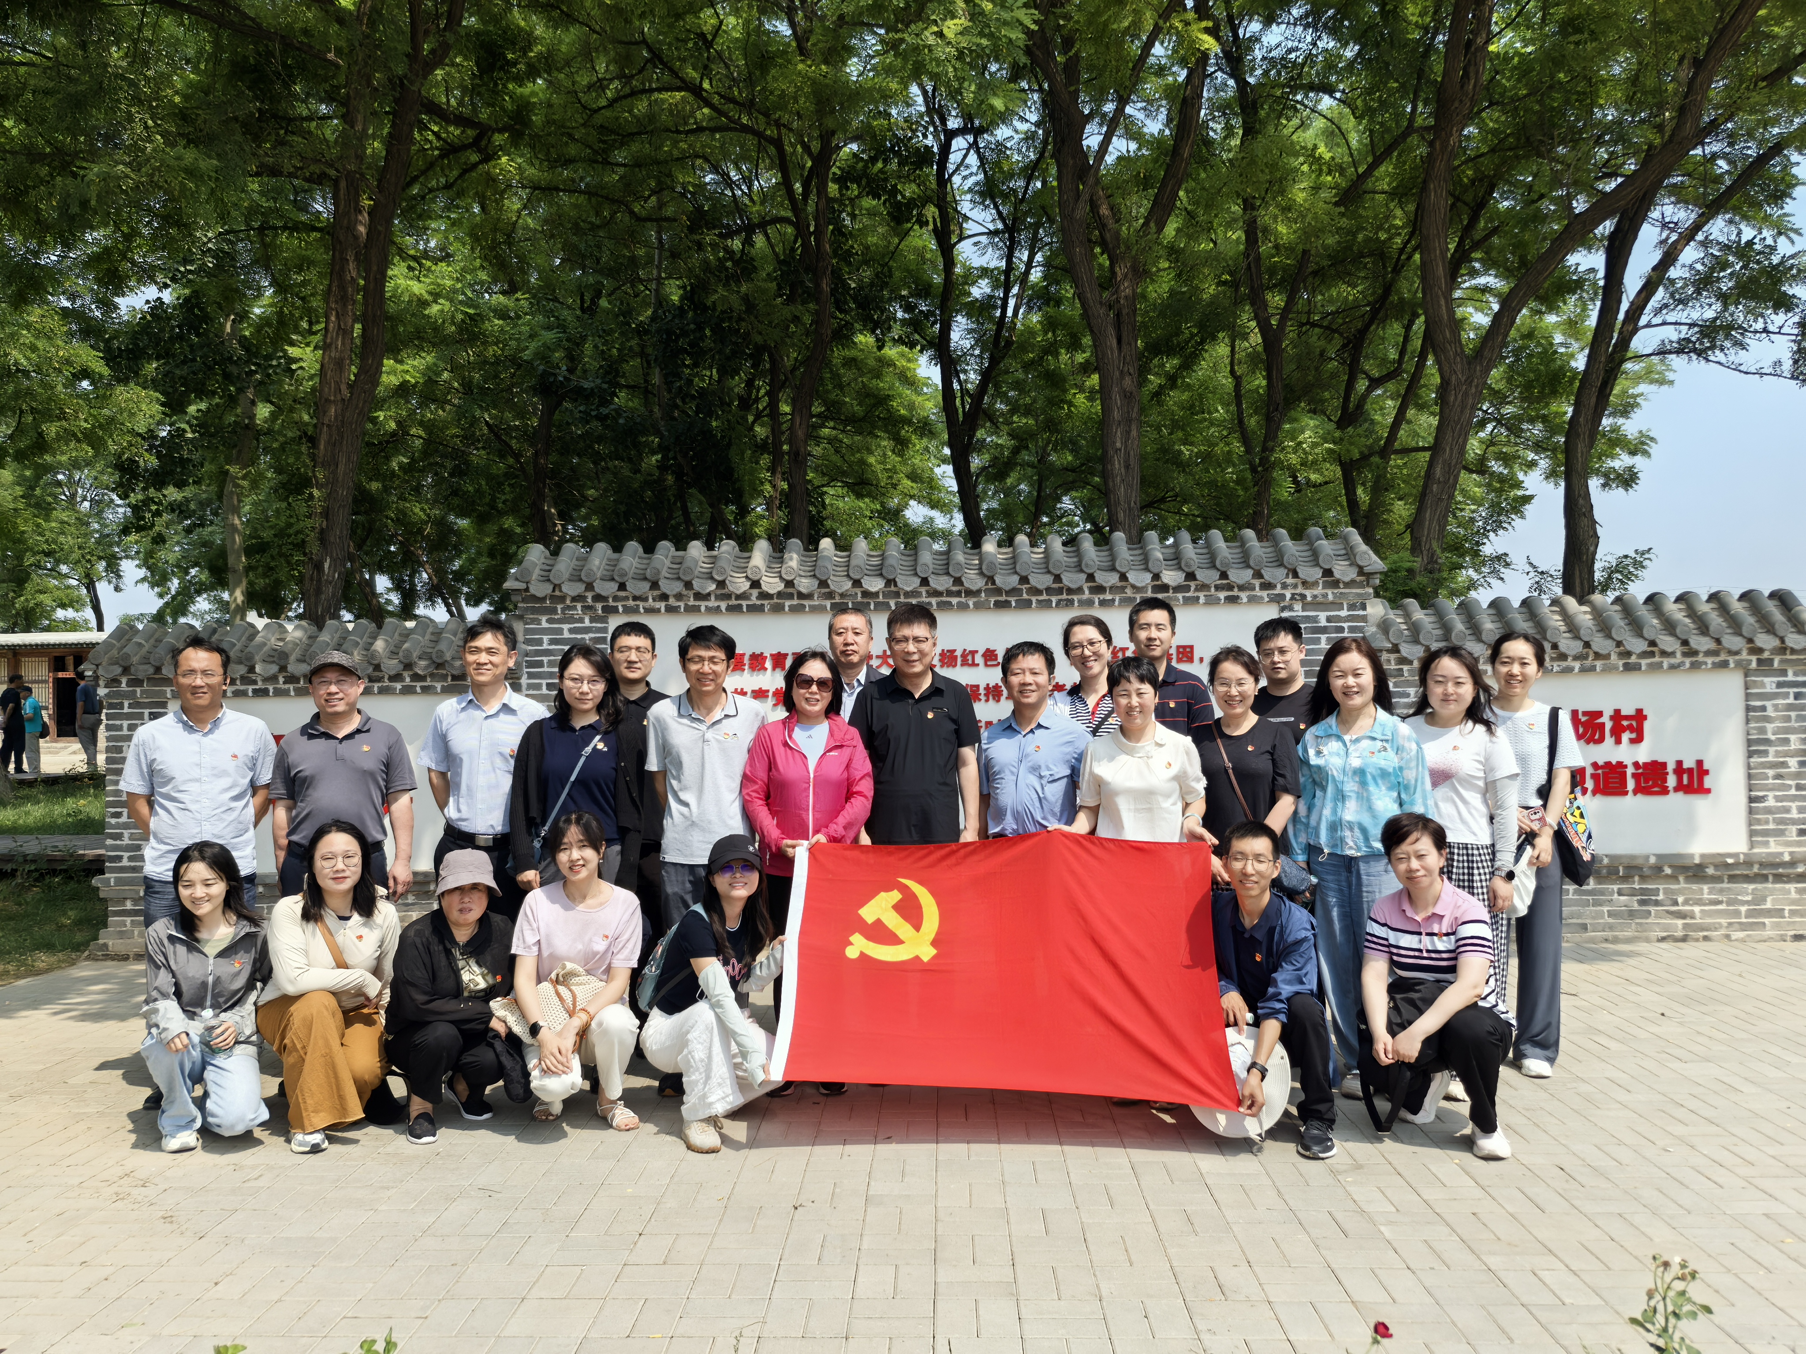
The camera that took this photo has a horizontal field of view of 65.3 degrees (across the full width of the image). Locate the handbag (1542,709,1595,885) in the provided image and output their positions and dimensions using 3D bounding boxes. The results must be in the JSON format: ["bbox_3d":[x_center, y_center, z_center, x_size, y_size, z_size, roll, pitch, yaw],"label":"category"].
[{"bbox_3d":[2.520,0.454,5.330,0.130,0.660,0.340,-1,-1,38],"label":"handbag"}]

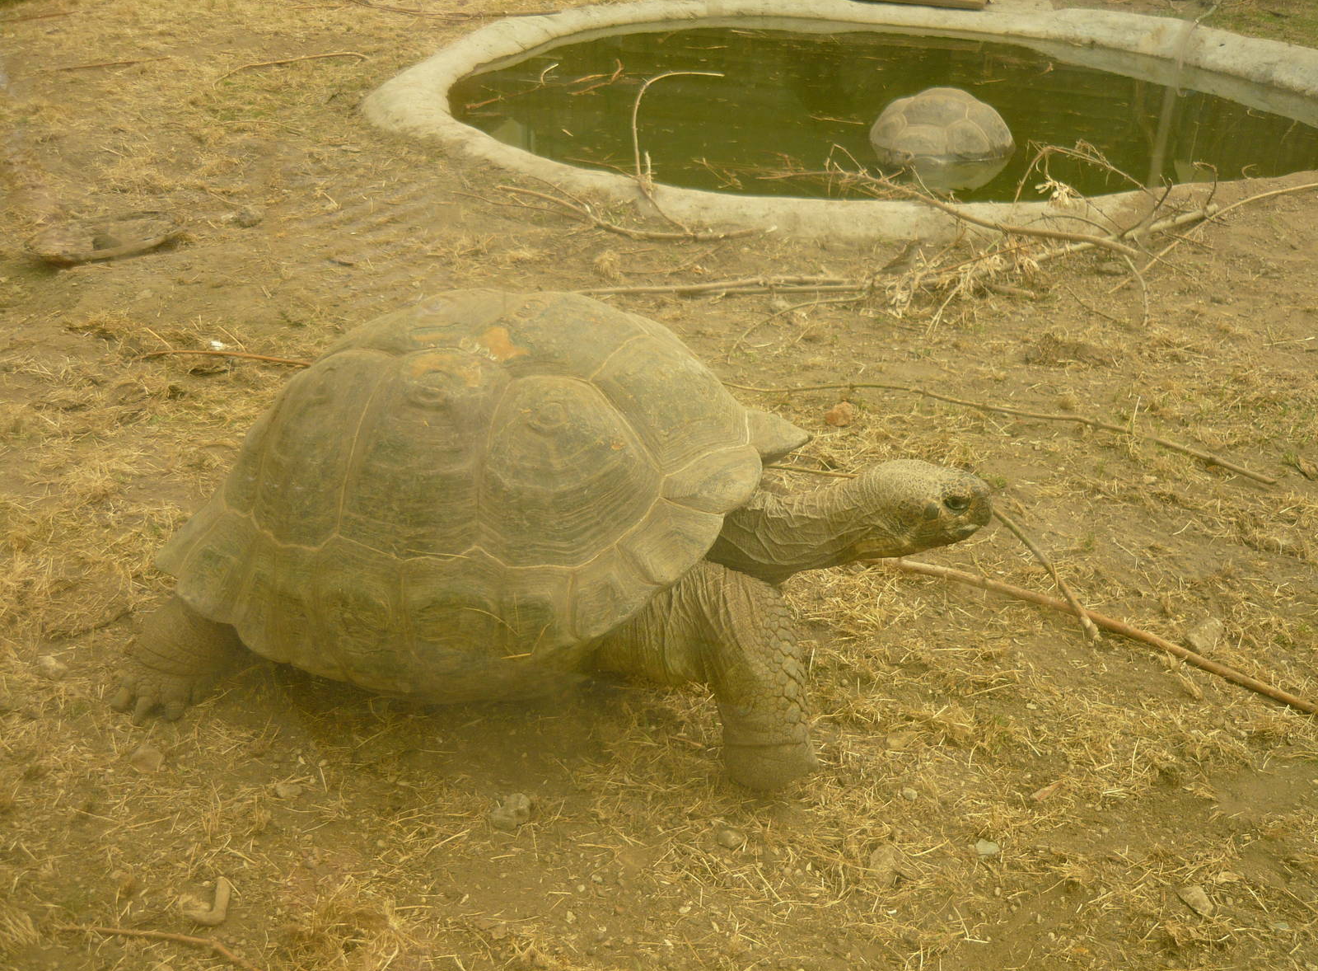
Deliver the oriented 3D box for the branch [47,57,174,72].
[{"bbox_3d":[-3.563,-2.743,8.174,0.793,0.028,0.060,-19,33,-32],"label":"branch"}]

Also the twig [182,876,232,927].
[{"bbox_3d":[-0.674,0.613,1.865,0.072,0.026,0.082,0,28,0],"label":"twig"}]

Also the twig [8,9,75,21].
[{"bbox_3d":[-4.790,-3.653,9.789,0.100,0.040,0.638,18,32,30],"label":"twig"}]

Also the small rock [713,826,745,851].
[{"bbox_3d":[0.102,0.509,1.812,0.043,0.026,0.042,2,28,4],"label":"small rock"}]

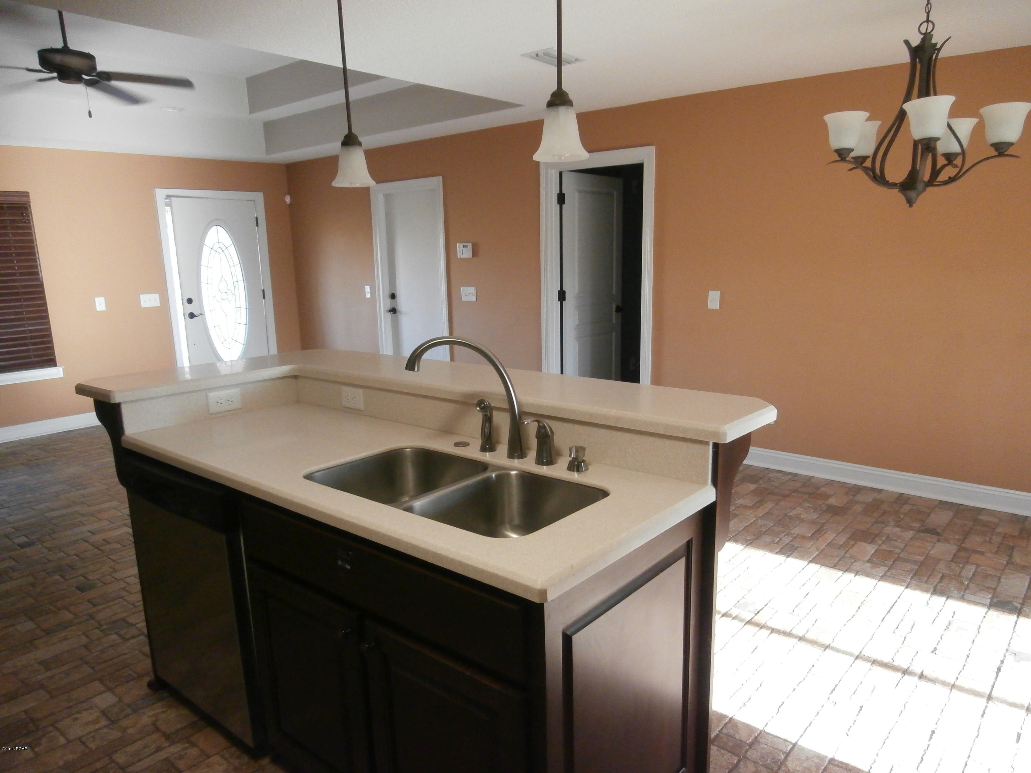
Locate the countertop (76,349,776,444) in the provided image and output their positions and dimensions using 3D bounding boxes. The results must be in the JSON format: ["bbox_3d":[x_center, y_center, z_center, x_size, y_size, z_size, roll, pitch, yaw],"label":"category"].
[{"bbox_3d":[-0.393,0.033,2.096,2.007,0.039,0.984,7,14,40],"label":"countertop"}]

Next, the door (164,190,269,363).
[{"bbox_3d":[-2.996,-0.871,7.352,0.050,2.040,0.914,6,13,36],"label":"door"}]

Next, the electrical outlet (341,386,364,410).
[{"bbox_3d":[-0.566,0.042,2.466,0.117,0.072,0.008,7,14,40],"label":"electrical outlet"}]

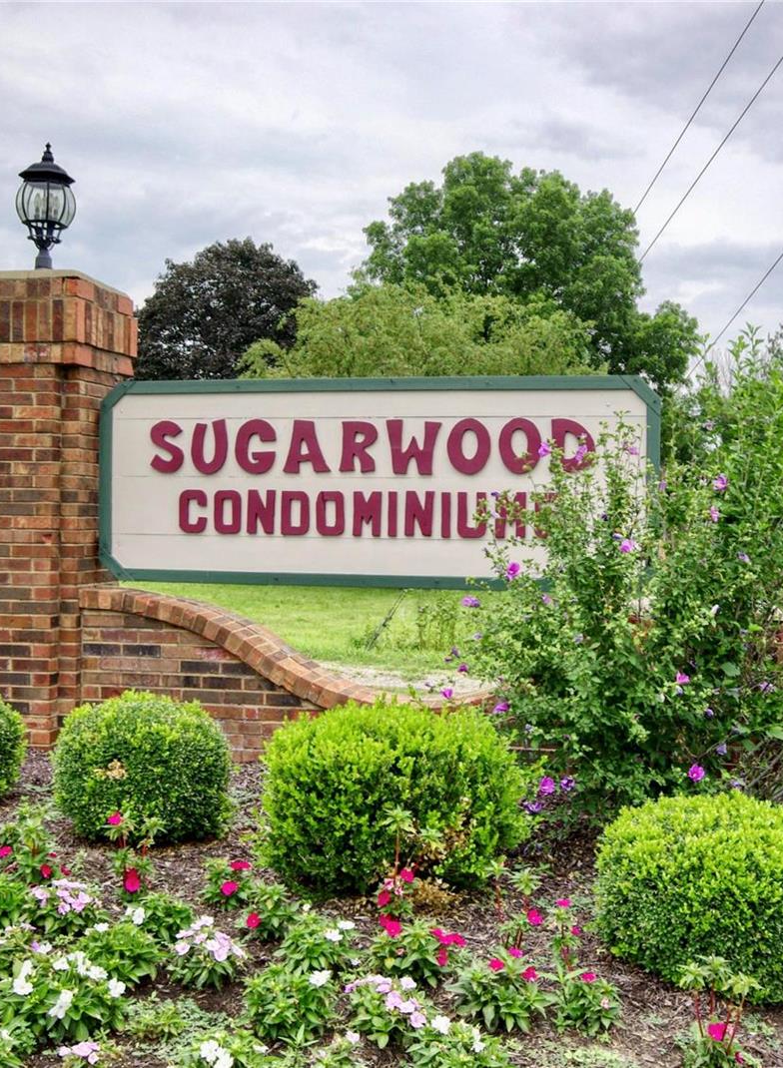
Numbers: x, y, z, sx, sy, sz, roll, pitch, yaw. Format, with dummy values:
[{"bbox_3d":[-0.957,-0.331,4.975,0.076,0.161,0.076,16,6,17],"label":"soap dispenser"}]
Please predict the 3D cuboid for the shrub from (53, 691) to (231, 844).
[{"bbox_3d":[-0.906,0.842,4.880,0.619,0.516,0.619,1,1,0],"label":"shrub"}]

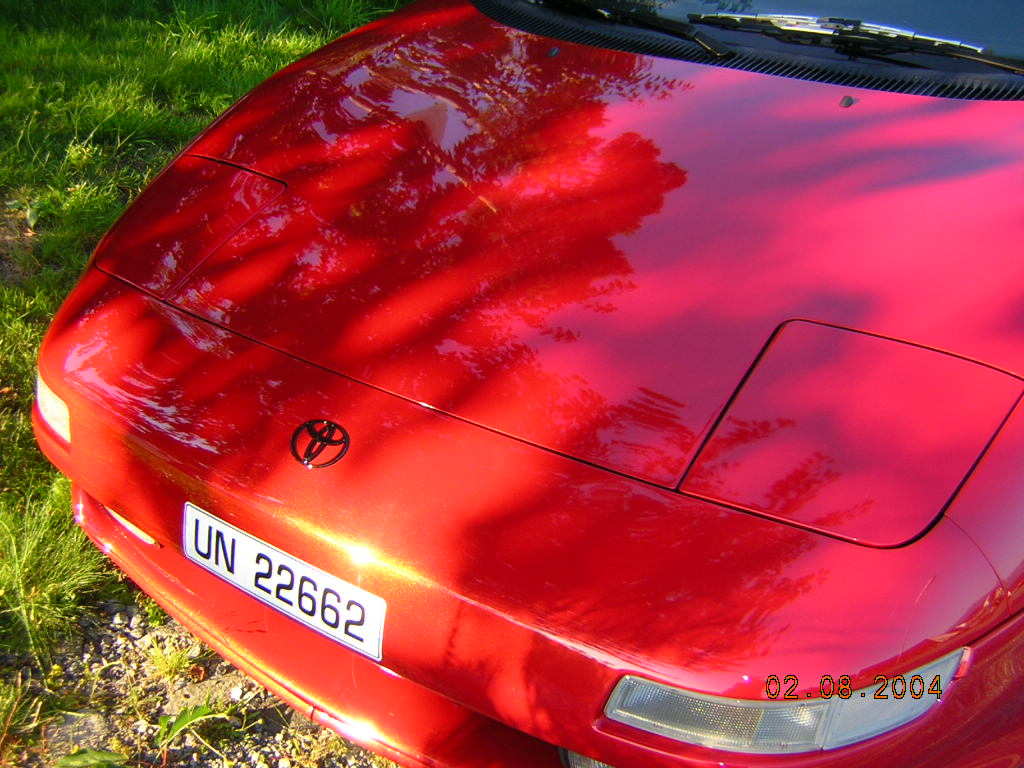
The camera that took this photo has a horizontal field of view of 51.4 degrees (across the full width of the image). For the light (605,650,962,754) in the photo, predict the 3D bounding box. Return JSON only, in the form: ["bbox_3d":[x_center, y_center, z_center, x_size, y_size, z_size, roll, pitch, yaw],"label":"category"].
[{"bbox_3d":[0.305,0.343,1.186,0.396,0.083,0.107,2,31,4],"label":"light"}]

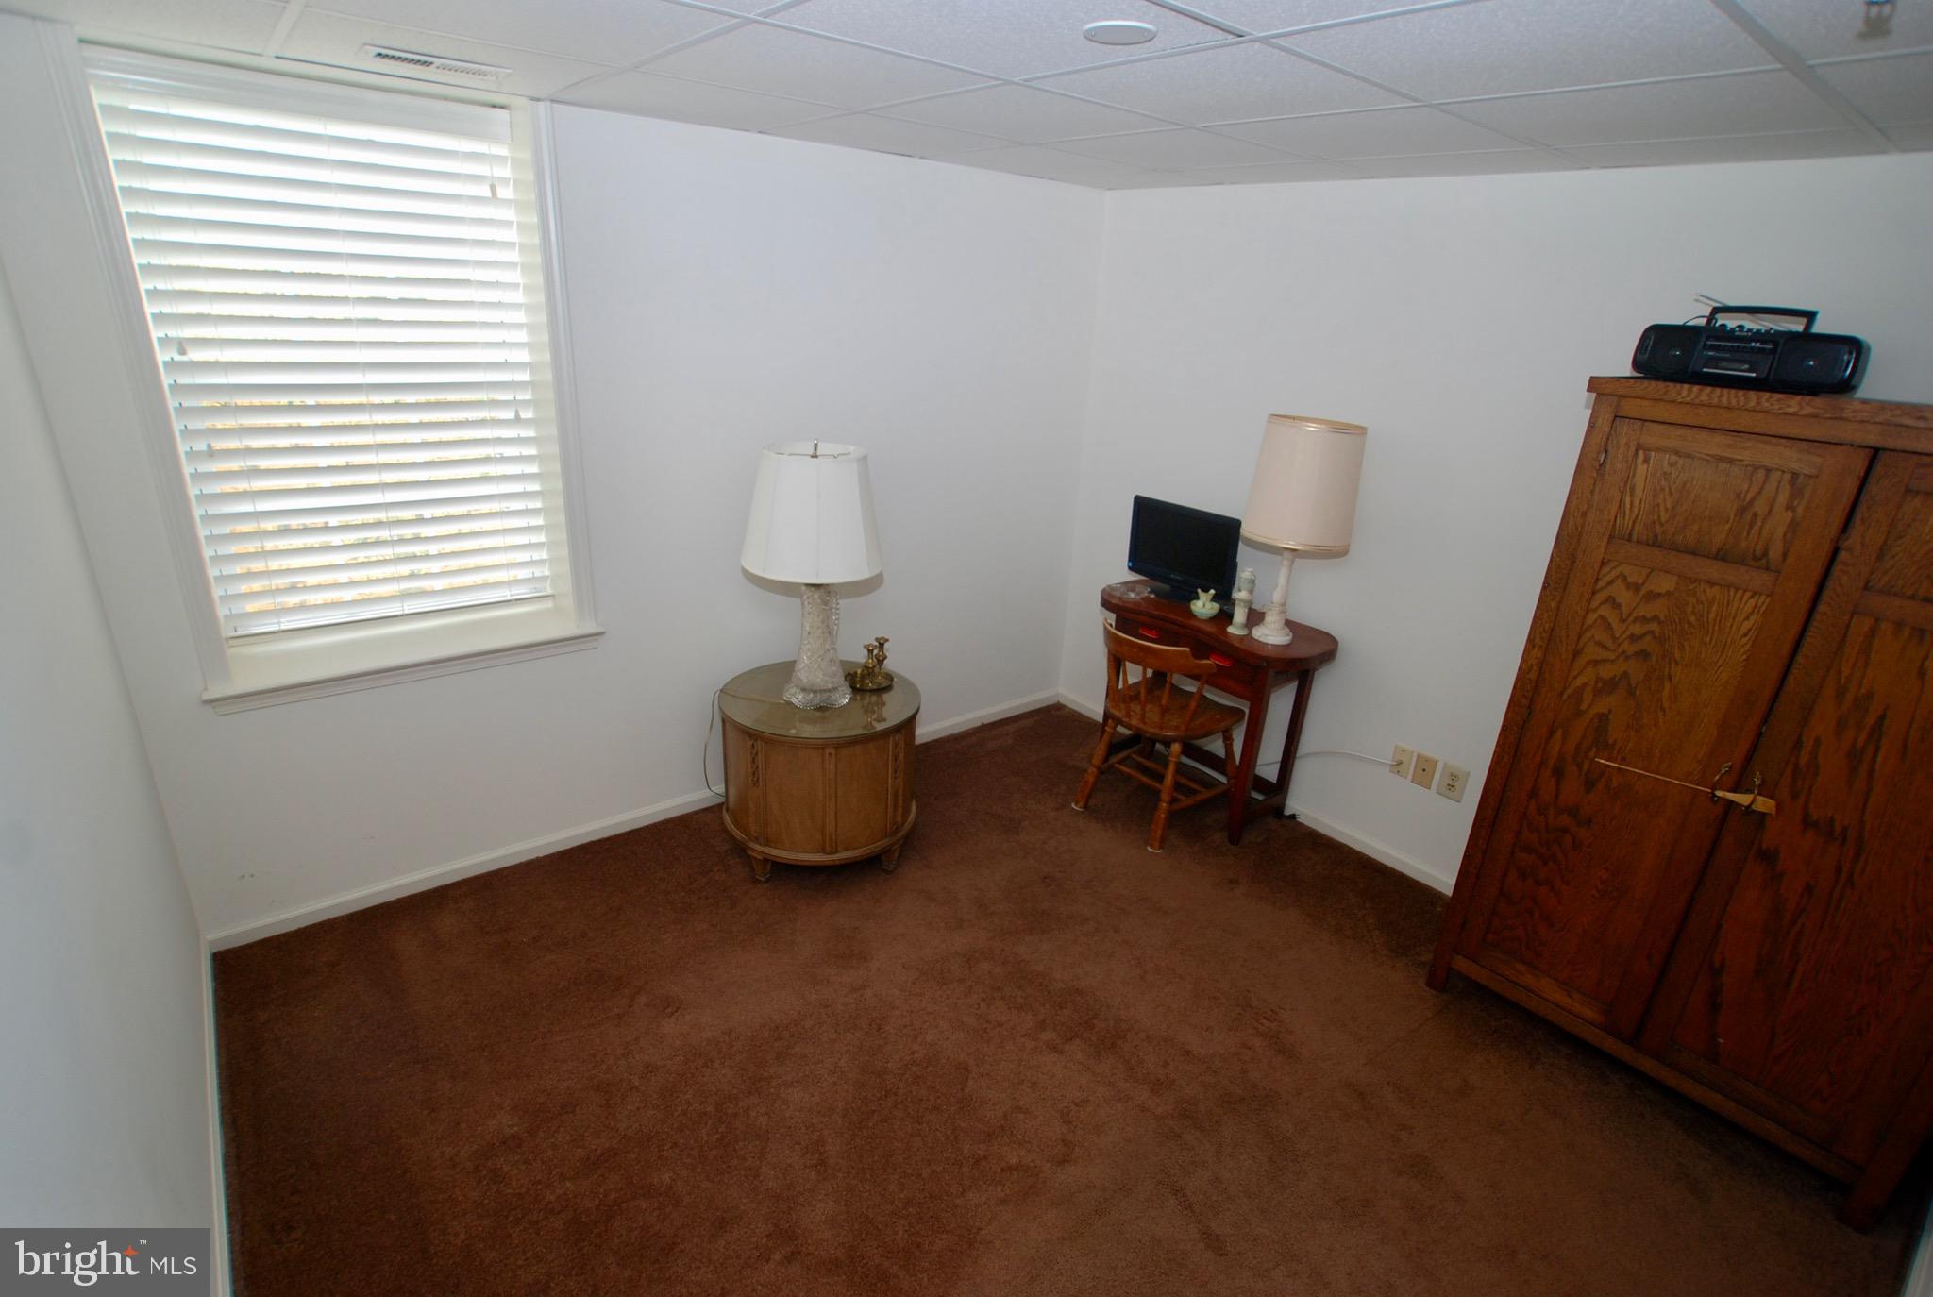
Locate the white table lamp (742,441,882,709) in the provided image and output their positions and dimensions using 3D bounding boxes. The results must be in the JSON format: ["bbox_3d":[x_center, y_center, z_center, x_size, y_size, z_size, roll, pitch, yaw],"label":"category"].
[{"bbox_3d":[-0.490,-0.240,2.808,0.450,0.860,0.450,-2,23,-14],"label":"white table lamp"}]

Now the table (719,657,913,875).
[{"bbox_3d":[-0.512,0.420,3.076,0.700,0.570,0.700,-2,23,-14],"label":"table"}]

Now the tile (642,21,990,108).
[{"bbox_3d":[-0.315,-1.232,1.840,0.590,0.020,0.590,-14,28,-36],"label":"tile"}]

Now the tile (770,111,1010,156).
[{"bbox_3d":[-0.213,-1.540,2.601,0.590,0.020,0.580,-14,28,-36],"label":"tile"}]

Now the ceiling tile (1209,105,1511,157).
[{"bbox_3d":[1.044,-1.340,2.244,0.600,0.025,0.600,-14,29,-36],"label":"ceiling tile"}]

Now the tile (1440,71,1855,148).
[{"bbox_3d":[1.433,-1.134,1.816,0.600,0.025,0.600,-14,29,-36],"label":"tile"}]

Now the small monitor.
[{"bbox_3d":[0.861,-0.385,3.433,0.490,0.360,0.170,23,30,39],"label":"small monitor"}]

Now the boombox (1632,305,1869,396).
[{"bbox_3d":[1.713,-0.662,1.909,0.160,0.168,0.390,-12,27,-32],"label":"boombox"}]

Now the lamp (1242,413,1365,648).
[{"bbox_3d":[1.219,-0.416,3.176,0.390,0.800,0.390,-14,29,-36],"label":"lamp"}]

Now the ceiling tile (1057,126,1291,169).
[{"bbox_3d":[0.649,-1.548,2.675,0.600,0.025,0.600,-14,29,-36],"label":"ceiling tile"}]

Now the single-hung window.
[{"bbox_3d":[-1.638,-0.677,2.434,0.980,1.570,0.140,-14,29,-36],"label":"single-hung window"}]

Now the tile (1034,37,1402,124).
[{"bbox_3d":[0.514,-1.151,1.771,0.590,0.020,0.590,-14,28,-36],"label":"tile"}]

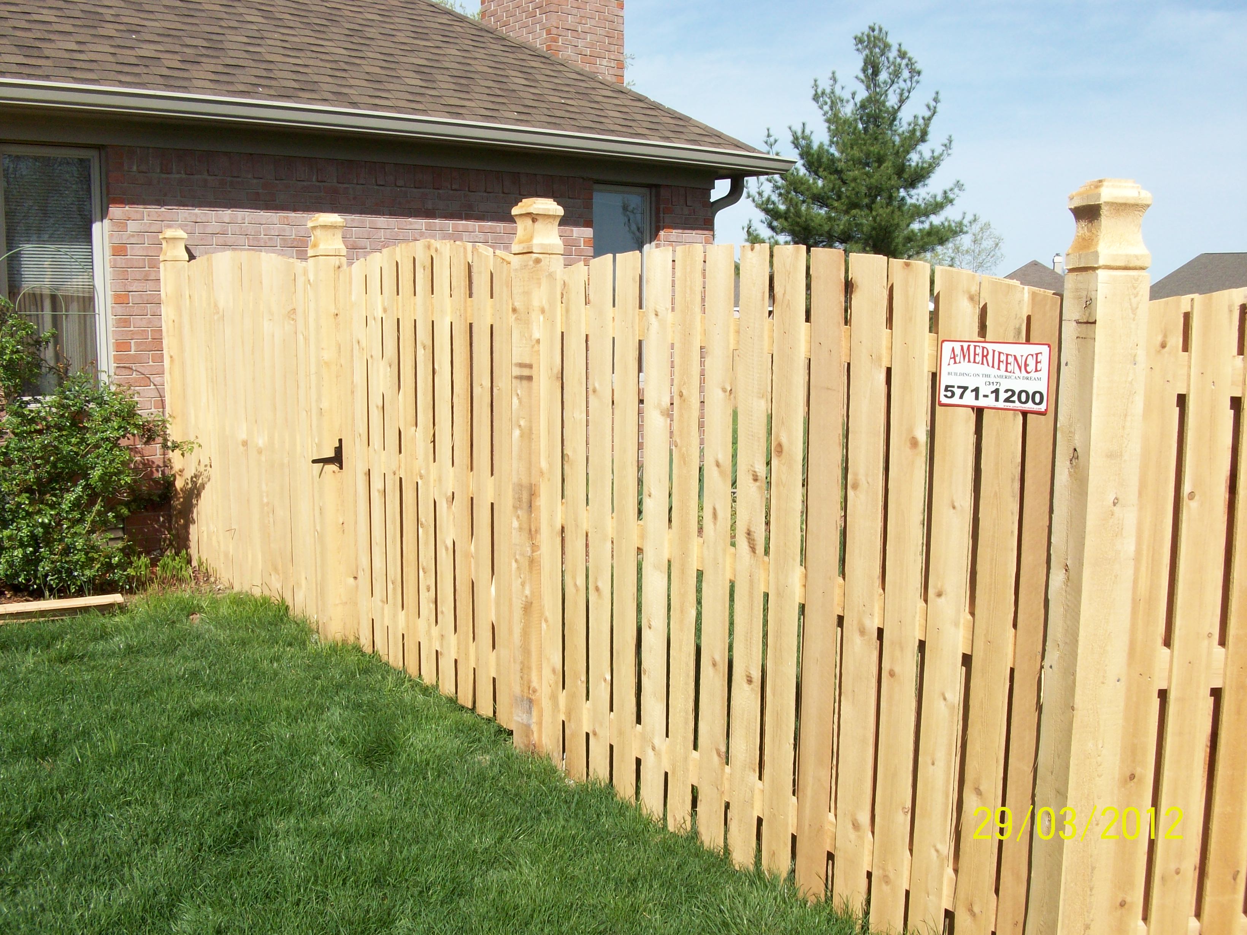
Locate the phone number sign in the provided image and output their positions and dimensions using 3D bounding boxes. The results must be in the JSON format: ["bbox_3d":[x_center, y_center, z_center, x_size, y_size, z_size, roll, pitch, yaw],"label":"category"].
[{"bbox_3d":[0.844,-0.208,2.800,0.005,0.155,0.300,-6,9,-38],"label":"phone number sign"}]

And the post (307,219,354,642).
[{"bbox_3d":[-1.333,-0.177,5.586,0.127,1.942,0.127,-6,10,-38],"label":"post"}]

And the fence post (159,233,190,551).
[{"bbox_3d":[-2.605,-0.420,7.183,0.127,1.960,0.127,-6,10,-38],"label":"fence post"}]

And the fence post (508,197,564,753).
[{"bbox_3d":[-0.299,0.040,4.309,0.127,1.943,0.127,-6,10,-38],"label":"fence post"}]

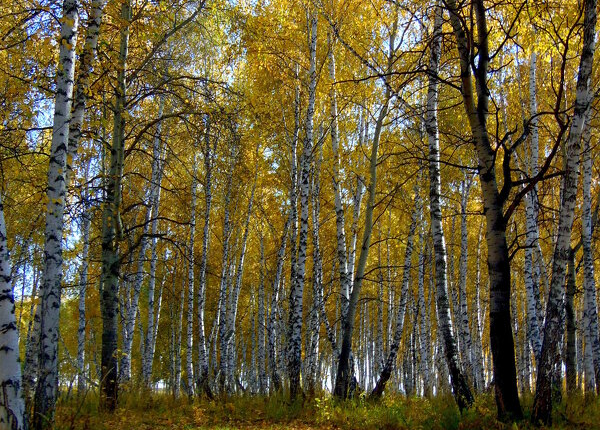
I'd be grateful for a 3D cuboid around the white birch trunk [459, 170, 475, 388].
[{"bbox_3d":[4.975,1.958,41.306,0.310,6.320,0.310,0,-6,0],"label":"white birch trunk"}]

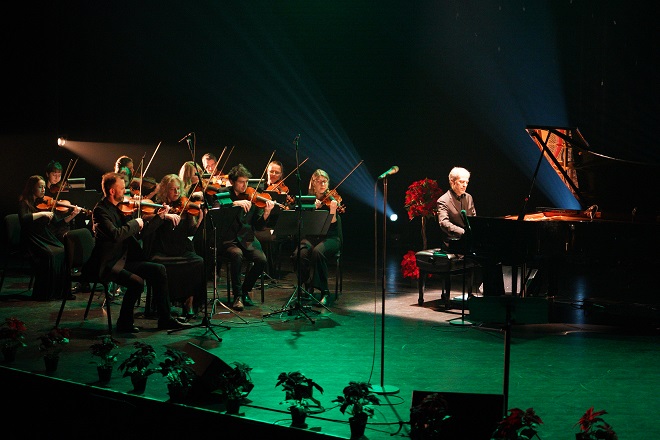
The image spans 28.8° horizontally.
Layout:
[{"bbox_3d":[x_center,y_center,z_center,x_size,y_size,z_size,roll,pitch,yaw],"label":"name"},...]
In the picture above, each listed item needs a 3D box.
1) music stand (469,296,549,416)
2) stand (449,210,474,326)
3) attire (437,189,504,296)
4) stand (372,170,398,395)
[{"bbox_3d":[1.132,0.932,8.285,0.510,0.910,0.450,0,7,2],"label":"music stand"},{"bbox_3d":[1.225,0.433,11.715,0.250,1.050,0.250,0,7,0],"label":"stand"},{"bbox_3d":[1.338,0.227,12.400,0.700,1.050,0.520,4,8,28],"label":"attire"},{"bbox_3d":[0.392,0.455,9.303,0.250,1.600,0.250,0,7,0],"label":"stand"}]

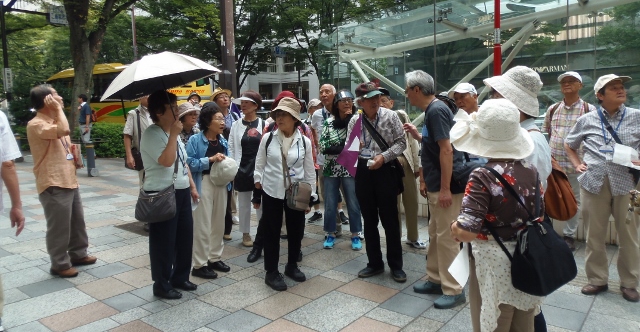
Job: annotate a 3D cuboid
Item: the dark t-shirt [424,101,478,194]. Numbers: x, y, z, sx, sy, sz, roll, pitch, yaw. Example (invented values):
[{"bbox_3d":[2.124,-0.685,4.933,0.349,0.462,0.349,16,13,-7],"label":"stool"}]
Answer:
[{"bbox_3d":[0.904,-0.134,3.220,0.360,0.680,0.470,-1,6,-3],"label":"dark t-shirt"}]

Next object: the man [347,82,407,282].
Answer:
[{"bbox_3d":[0.485,0.119,3.751,0.530,1.650,0.400,0,6,9],"label":"man"}]

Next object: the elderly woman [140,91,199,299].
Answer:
[{"bbox_3d":[-1.187,0.211,3.500,0.400,1.580,0.450,1,6,23],"label":"elderly woman"}]

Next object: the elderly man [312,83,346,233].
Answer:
[{"bbox_3d":[0.140,-0.067,5.317,0.500,1.730,0.340,0,6,11],"label":"elderly man"}]

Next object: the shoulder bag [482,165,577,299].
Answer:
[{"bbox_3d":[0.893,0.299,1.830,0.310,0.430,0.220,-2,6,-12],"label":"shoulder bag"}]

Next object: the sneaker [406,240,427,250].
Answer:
[{"bbox_3d":[1.005,0.823,4.620,0.270,0.110,0.100,3,7,37],"label":"sneaker"}]

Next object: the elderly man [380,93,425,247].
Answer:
[{"bbox_3d":[0.881,0.015,4.720,0.520,1.660,0.360,-1,6,-6],"label":"elderly man"}]

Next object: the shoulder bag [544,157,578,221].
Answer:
[{"bbox_3d":[1.295,0.122,2.400,0.240,0.340,0.150,-5,7,-37],"label":"shoulder bag"}]

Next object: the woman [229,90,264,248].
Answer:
[{"bbox_3d":[-0.761,0.021,4.720,0.470,1.630,0.320,-2,6,-13],"label":"woman"}]

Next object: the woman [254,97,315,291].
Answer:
[{"bbox_3d":[-0.294,0.220,3.680,0.510,1.560,0.340,-2,6,-9],"label":"woman"}]

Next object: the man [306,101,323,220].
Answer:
[{"bbox_3d":[0.048,-0.044,5.723,0.500,1.610,0.340,-1,6,-6],"label":"man"}]

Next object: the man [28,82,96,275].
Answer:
[{"bbox_3d":[-2.356,0.116,4.039,0.470,1.680,0.480,-2,6,-11],"label":"man"}]

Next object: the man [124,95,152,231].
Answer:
[{"bbox_3d":[-2.144,-0.059,5.420,0.500,1.660,0.340,-3,6,-18],"label":"man"}]

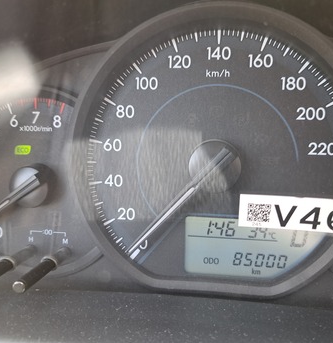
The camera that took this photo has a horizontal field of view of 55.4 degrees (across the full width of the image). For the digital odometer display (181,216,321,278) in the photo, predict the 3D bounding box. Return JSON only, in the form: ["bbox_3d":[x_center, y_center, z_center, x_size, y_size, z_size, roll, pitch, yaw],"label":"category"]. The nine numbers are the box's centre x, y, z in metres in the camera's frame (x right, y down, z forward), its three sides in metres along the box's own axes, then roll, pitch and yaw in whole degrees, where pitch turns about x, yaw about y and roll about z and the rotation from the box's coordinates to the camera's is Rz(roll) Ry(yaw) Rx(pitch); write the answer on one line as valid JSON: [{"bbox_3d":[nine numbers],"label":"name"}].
[{"bbox_3d":[0.043,0.038,0.155,0.067,0.028,0.006,2,4,7],"label":"digital odometer display"}]

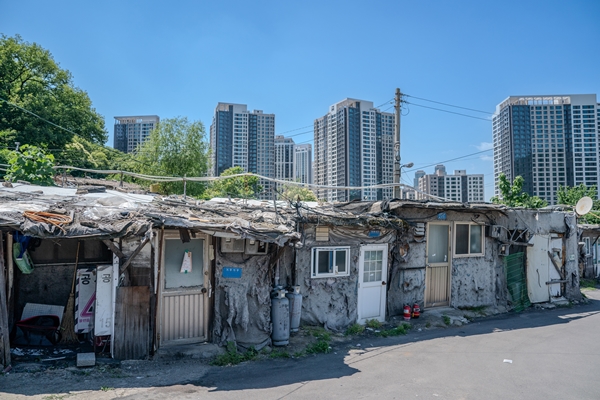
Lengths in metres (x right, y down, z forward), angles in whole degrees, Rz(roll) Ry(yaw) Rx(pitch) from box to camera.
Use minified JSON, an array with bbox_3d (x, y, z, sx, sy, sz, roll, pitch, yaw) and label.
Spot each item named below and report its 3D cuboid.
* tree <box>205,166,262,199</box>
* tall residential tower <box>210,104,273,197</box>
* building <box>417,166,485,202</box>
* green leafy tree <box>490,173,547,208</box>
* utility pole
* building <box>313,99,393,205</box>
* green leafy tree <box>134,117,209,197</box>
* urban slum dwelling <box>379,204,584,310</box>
[{"bbox_3d":[-3.300,0.898,19.984,2.900,4.850,2.800,0,-4,0],"label":"tree"},{"bbox_3d":[-46.000,-22.714,315.191,44.000,97.000,32.000,2,-4,-24],"label":"tall residential tower"},{"bbox_3d":[112.000,2.105,296.509,42.000,47.000,18.000,0,-4,-3],"label":"building"},{"bbox_3d":[8.200,0.992,14.967,2.100,4.000,2.100,0,-4,0],"label":"green leafy tree"},{"bbox_3d":[4.022,-0.730,16.585,0.350,7.650,0.350,0,-4,0],"label":"utility pole"},{"bbox_3d":[39.500,-22.774,299.160,40.000,95.000,44.000,2,-4,-27],"label":"building"},{"bbox_3d":[-7.900,-0.659,24.096,4.400,8.500,4.400,0,-4,0],"label":"green leafy tree"},{"bbox_3d":[3.826,1.380,10.999,5.600,2.300,4.000,1,-4,-18],"label":"urban slum dwelling"}]

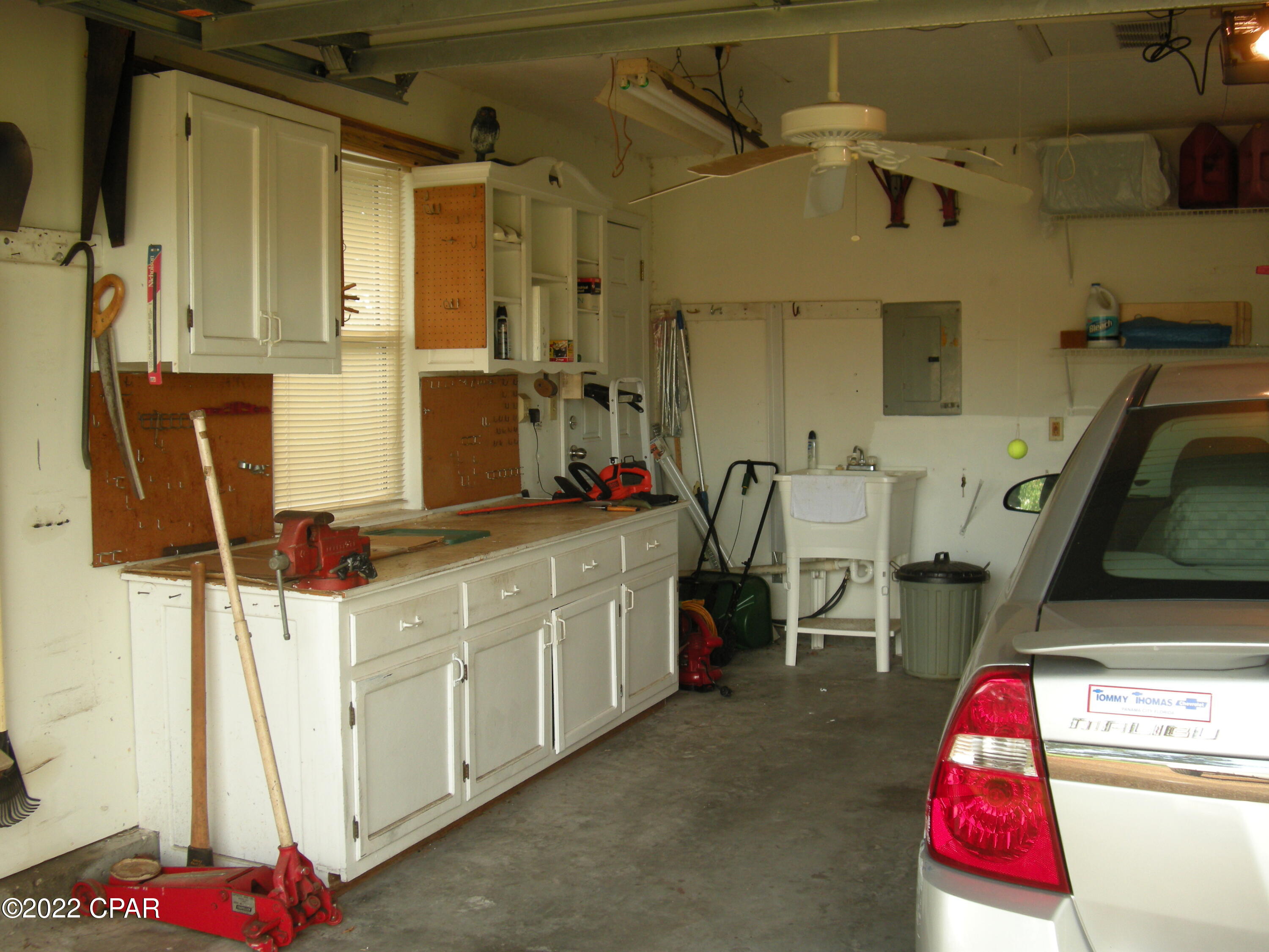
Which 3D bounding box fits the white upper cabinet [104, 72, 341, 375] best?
[{"bbox_3d":[-1.177,-0.706,4.012,0.265,0.803,0.734,3,5,24],"label":"white upper cabinet"}]

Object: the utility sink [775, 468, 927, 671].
[{"bbox_3d":[1.036,0.424,6.498,0.580,0.890,0.630,3,5,24],"label":"utility sink"}]

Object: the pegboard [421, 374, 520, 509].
[{"bbox_3d":[-0.646,-0.151,5.558,0.020,0.515,0.760,3,5,24],"label":"pegboard"}]

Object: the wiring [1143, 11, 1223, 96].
[{"bbox_3d":[1.501,-1.165,3.720,0.220,0.250,0.150,3,5,24],"label":"wiring"}]

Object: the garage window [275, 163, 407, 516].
[{"bbox_3d":[-1.077,-0.514,4.825,0.080,1.287,0.860,3,5,24],"label":"garage window"}]

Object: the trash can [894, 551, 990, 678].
[{"bbox_3d":[1.419,0.628,6.233,0.440,0.555,0.430,0,4,0],"label":"trash can"}]

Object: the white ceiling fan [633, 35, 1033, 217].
[{"bbox_3d":[0.605,-1.125,4.108,1.280,0.540,1.280,2,5,23],"label":"white ceiling fan"}]

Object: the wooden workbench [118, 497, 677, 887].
[{"bbox_3d":[-0.589,0.608,4.685,0.710,0.830,2.430,2,5,23],"label":"wooden workbench"}]

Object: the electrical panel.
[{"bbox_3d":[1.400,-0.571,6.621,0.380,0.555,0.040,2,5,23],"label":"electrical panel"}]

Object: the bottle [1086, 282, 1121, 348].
[{"bbox_3d":[2.113,-0.725,6.125,0.150,0.290,0.120,2,5,23],"label":"bottle"}]

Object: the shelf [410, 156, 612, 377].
[{"bbox_3d":[-0.453,-0.845,5.553,0.320,0.845,1.065,3,5,24],"label":"shelf"}]

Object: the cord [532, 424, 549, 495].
[{"bbox_3d":[-0.409,-0.077,5.857,0.065,0.320,0.050,2,5,23],"label":"cord"}]

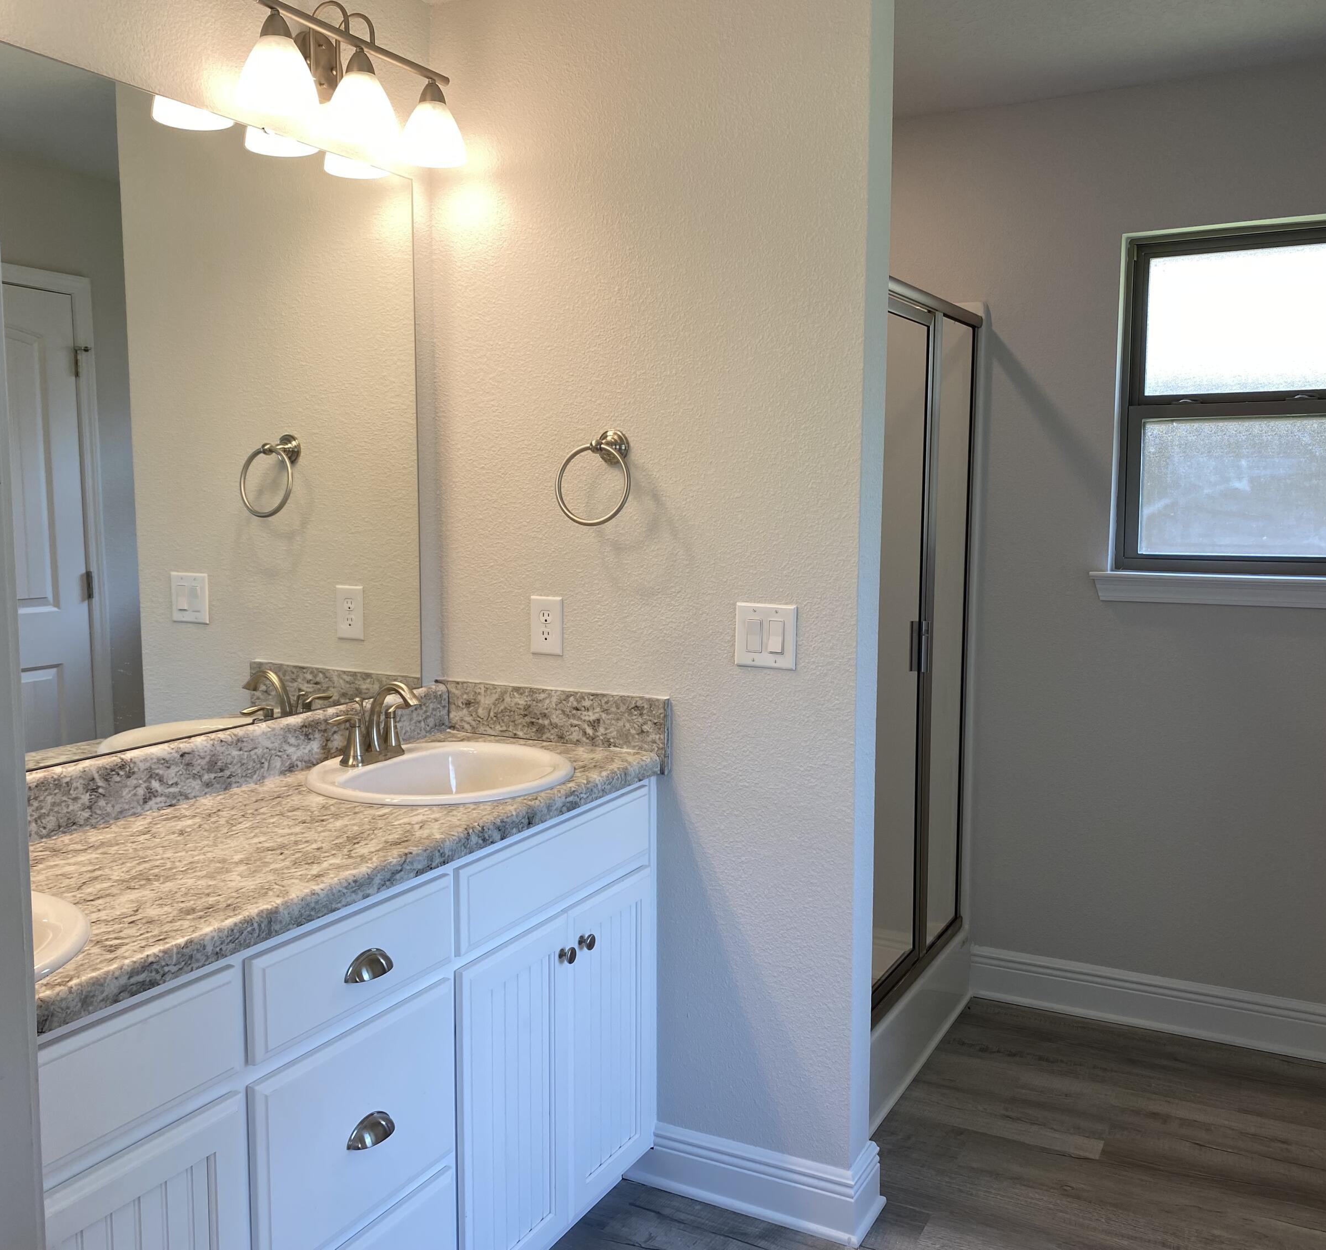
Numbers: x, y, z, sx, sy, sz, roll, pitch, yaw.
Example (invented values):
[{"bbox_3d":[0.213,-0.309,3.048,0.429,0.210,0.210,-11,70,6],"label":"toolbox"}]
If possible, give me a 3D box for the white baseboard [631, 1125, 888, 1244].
[{"bbox_3d":[0.185,1.107,2.590,0.523,0.132,0.175,3,7,28],"label":"white baseboard"}]

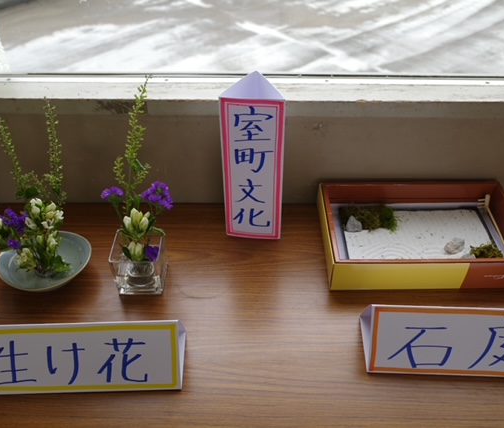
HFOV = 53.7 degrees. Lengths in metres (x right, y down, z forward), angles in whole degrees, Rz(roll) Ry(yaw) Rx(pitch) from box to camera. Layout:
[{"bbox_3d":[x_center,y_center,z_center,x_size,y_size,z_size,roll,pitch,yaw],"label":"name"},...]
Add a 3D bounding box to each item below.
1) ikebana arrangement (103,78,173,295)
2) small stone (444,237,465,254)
[{"bbox_3d":[-0.128,-0.019,0.545,0.085,0.264,0.078,-1,42,0],"label":"ikebana arrangement"},{"bbox_3d":[0.260,0.041,0.640,0.025,0.015,0.017,-9,42,-9],"label":"small stone"}]

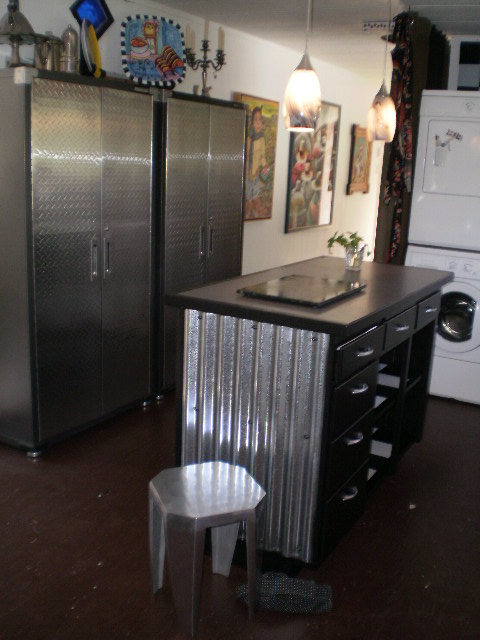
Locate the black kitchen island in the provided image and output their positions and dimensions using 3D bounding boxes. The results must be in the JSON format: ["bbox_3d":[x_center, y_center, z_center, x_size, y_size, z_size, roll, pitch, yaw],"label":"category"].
[{"bbox_3d":[0.369,0.296,2.955,0.705,0.945,1.414,10,16,29],"label":"black kitchen island"}]

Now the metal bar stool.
[{"bbox_3d":[-0.113,0.738,2.187,0.345,0.411,0.330,-4,15,-24],"label":"metal bar stool"}]

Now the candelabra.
[{"bbox_3d":[-0.223,-1.573,4.206,0.250,0.383,0.240,4,14,6],"label":"candelabra"}]

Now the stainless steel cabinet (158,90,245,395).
[{"bbox_3d":[-0.415,-0.474,4.216,0.460,1.783,0.906,11,16,30],"label":"stainless steel cabinet"}]

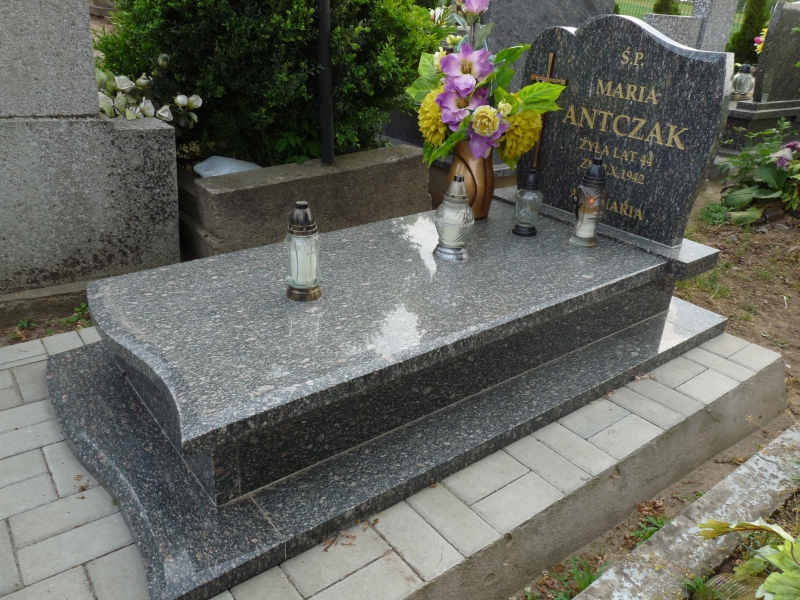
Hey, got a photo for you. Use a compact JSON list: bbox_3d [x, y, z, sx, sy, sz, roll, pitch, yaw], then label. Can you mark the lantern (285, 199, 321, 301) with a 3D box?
[{"bbox_3d":[-0.246,-0.127,1.575,0.095,0.245,0.095,2,25,-1],"label":"lantern"}]

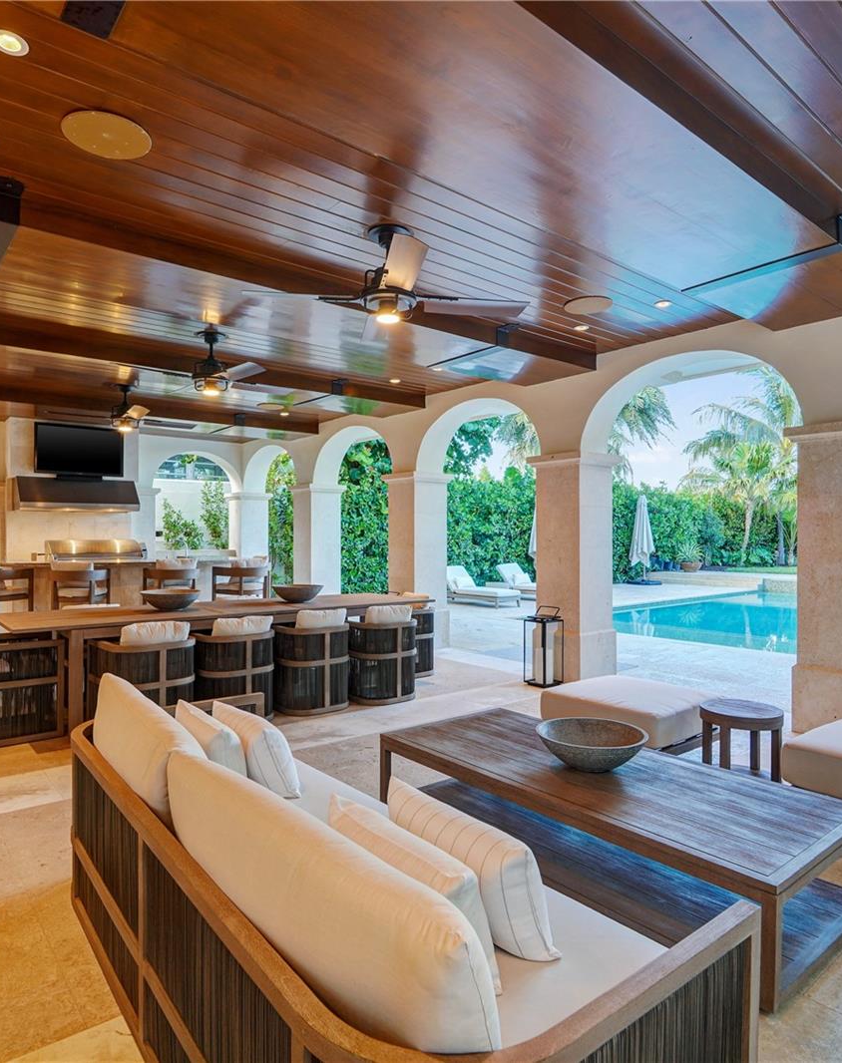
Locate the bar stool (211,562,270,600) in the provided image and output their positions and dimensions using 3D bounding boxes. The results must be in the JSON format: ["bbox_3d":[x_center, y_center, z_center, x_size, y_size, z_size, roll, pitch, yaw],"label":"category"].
[{"bbox_3d":[-2.070,0.907,7.150,0.620,1.030,0.580,0,0,-21],"label":"bar stool"}]

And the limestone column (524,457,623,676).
[{"bbox_3d":[1.531,0.336,6.193,0.620,2.155,0.650,0,0,-38],"label":"limestone column"}]

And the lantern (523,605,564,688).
[{"bbox_3d":[1.143,1.051,5.760,0.260,0.700,0.260,0,-1,-38],"label":"lantern"}]

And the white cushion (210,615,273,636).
[{"bbox_3d":[-1.335,0.800,4.630,0.440,0.360,0.150,-1,10,-31],"label":"white cushion"}]

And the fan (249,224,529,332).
[{"bbox_3d":[-0.185,-1.433,3.470,1.600,0.550,1.600,0,0,-6],"label":"fan"}]

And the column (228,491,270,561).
[{"bbox_3d":[-3.067,0.390,11.230,0.600,2.120,0.570,0,-1,-38],"label":"column"}]

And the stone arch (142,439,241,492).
[{"bbox_3d":[-3.930,-1.066,10.570,1.620,0.800,0.500,0,-1,-38],"label":"stone arch"}]

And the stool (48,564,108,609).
[{"bbox_3d":[-3.850,0.900,7.000,0.570,1.080,0.580,0,0,43],"label":"stool"}]

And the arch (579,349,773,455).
[{"bbox_3d":[2.320,-1.125,5.360,0.550,0.790,1.900,0,0,-39],"label":"arch"}]

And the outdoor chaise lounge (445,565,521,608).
[{"bbox_3d":[1.020,1.041,12.100,0.700,0.720,1.950,0,0,-40],"label":"outdoor chaise lounge"}]

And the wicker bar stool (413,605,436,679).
[{"bbox_3d":[-0.210,1.086,6.210,0.600,0.660,0.600,0,0,-38],"label":"wicker bar stool"}]

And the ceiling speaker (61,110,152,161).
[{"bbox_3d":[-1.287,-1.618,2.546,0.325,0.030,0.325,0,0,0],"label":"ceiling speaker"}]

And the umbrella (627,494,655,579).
[{"bbox_3d":[5.843,0.165,16.400,0.660,2.250,0.660,-1,0,0],"label":"umbrella"}]

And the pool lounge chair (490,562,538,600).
[{"bbox_3d":[2.400,1.090,13.500,0.720,0.720,2.000,0,0,-33],"label":"pool lounge chair"}]

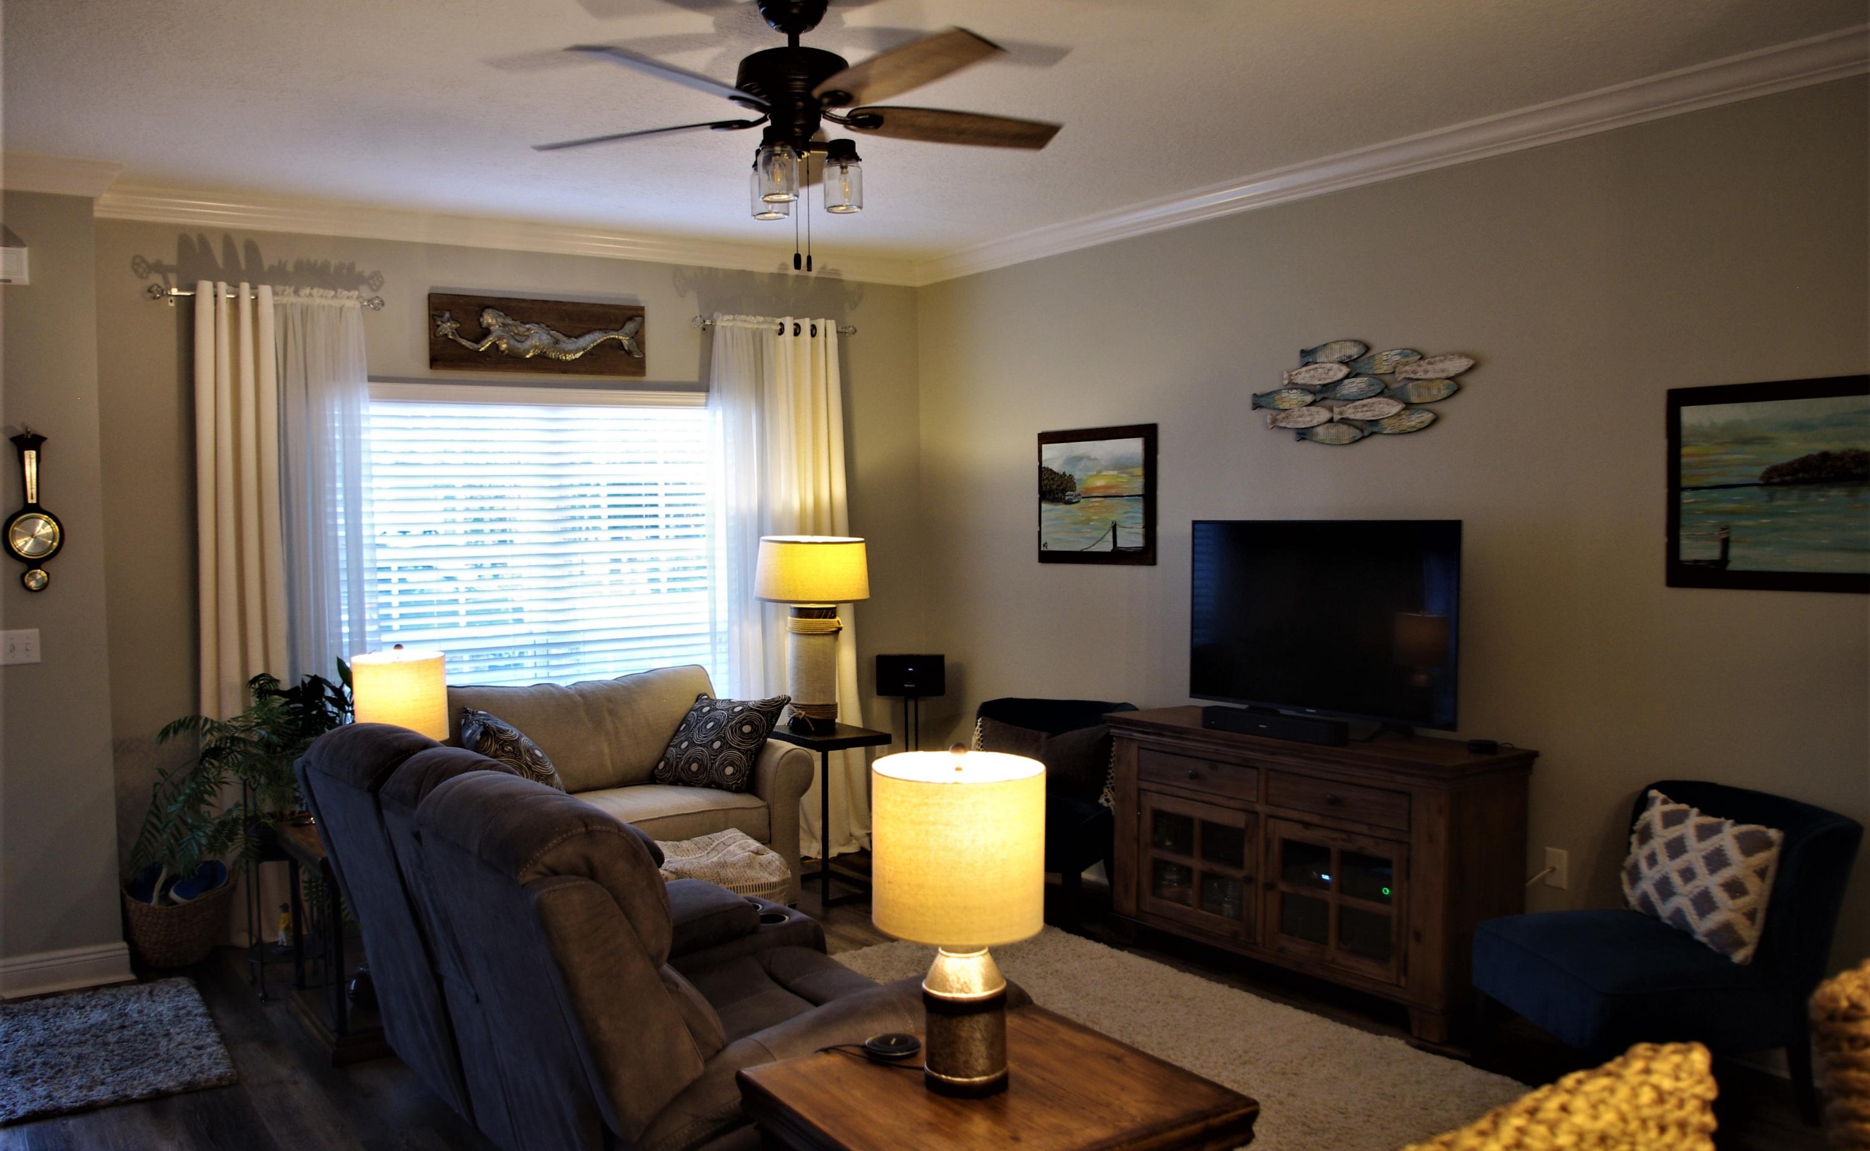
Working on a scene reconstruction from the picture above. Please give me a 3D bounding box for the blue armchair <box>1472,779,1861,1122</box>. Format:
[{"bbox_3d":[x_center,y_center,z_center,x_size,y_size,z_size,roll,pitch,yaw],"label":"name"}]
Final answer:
[{"bbox_3d":[1.850,0.976,3.635,0.700,0.790,0.660,-1,3,-14],"label":"blue armchair"}]

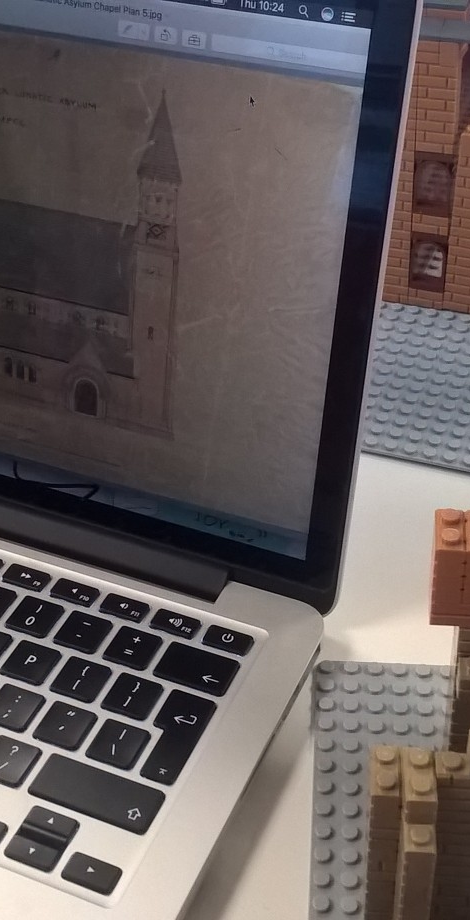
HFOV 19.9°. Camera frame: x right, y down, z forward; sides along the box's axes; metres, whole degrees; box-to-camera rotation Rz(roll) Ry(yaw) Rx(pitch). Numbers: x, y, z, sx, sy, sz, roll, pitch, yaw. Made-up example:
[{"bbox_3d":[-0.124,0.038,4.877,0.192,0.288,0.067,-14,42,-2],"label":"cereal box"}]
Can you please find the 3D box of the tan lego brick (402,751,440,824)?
[{"bbox_3d":[0.046,0.081,0.335,0.008,0.011,0.016,1,40,5],"label":"tan lego brick"}]

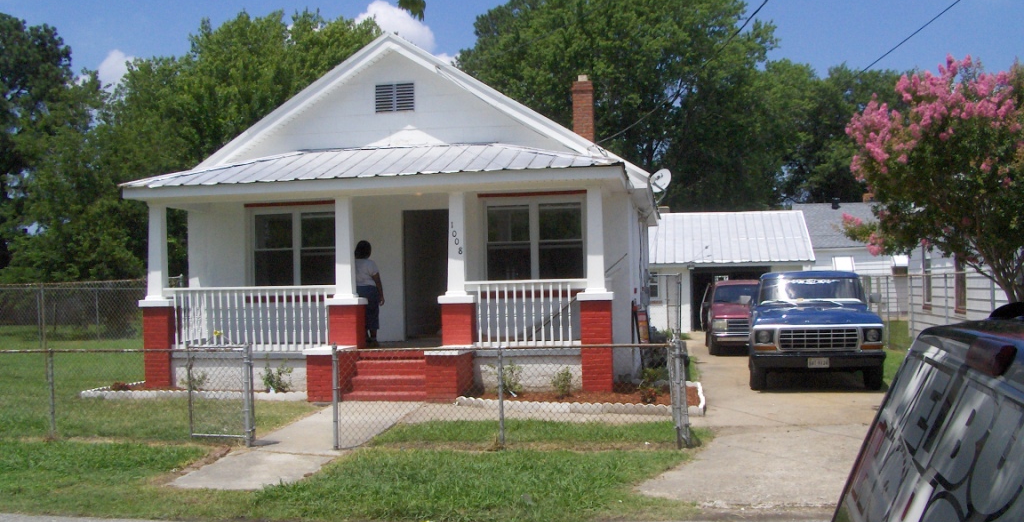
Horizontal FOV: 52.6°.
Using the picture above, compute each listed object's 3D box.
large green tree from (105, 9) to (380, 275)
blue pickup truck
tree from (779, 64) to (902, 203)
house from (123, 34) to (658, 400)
[{"bbox_3d":[-9.200,-3.160,36.000,10.200,11.500,9.500,-1,-1,10],"label":"large green tree"},{"bbox_3d":[5.150,1.141,18.300,2.020,1.800,5.250,-1,-1,10],"label":"blue pickup truck"},{"bbox_3d":[17.000,-3.977,53.000,9.000,13.000,9.000,-1,-1,10],"label":"tree"},{"bbox_3d":[-1.120,-0.722,19.300,7.600,5.400,12.000,-1,-1,10],"label":"house"}]

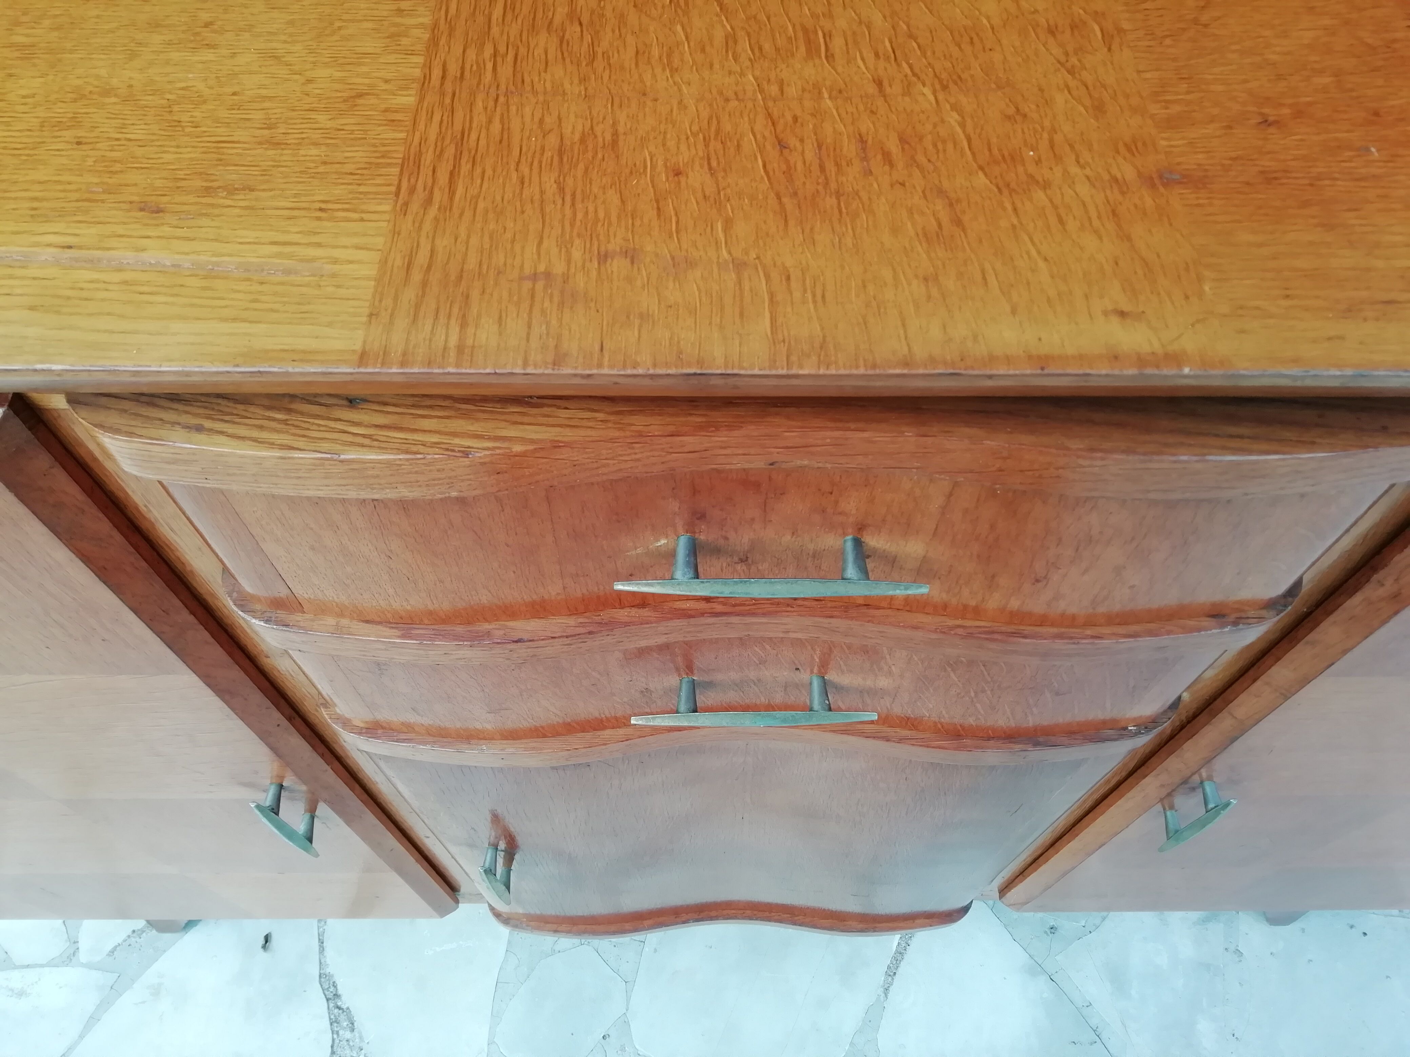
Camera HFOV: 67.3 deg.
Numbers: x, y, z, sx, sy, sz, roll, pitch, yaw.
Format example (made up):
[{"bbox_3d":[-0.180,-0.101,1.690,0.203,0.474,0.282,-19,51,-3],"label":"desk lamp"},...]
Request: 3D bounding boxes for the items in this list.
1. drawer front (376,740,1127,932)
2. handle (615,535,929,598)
[{"bbox_3d":[0.026,0.258,0.856,0.489,0.513,0.040,0,59,0],"label":"drawer front"},{"bbox_3d":[0.025,0.015,0.422,0.122,0.014,0.024,0,59,0],"label":"handle"}]

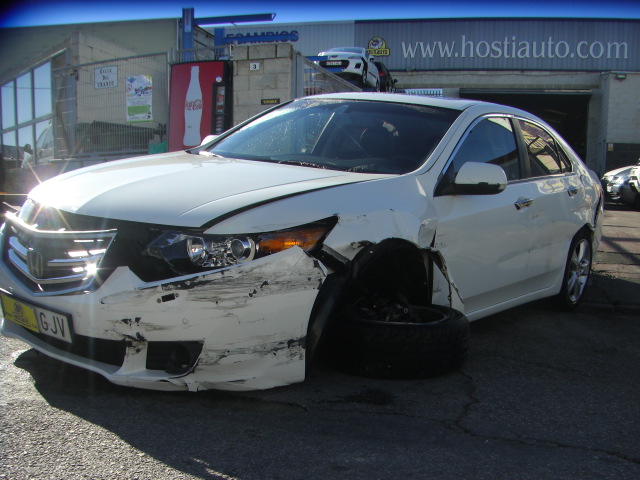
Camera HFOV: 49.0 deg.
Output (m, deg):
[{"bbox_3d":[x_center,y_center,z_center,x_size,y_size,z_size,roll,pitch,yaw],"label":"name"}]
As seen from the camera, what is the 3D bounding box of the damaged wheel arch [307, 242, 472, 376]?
[{"bbox_3d":[0.250,0.251,3.040,0.320,0.560,0.740,11,11,37],"label":"damaged wheel arch"}]

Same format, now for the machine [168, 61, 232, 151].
[{"bbox_3d":[-1.460,-1.540,10.000,0.950,1.830,0.800,4,5,31],"label":"machine"}]

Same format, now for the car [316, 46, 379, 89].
[{"bbox_3d":[1.000,-6.000,24.900,1.800,1.500,4.300,2,5,14],"label":"car"}]

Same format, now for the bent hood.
[{"bbox_3d":[-0.590,-0.268,3.142,1.380,0.210,1.180,11,21,37],"label":"bent hood"}]

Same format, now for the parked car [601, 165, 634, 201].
[{"bbox_3d":[8.500,-1.250,15.500,4.500,1.450,1.800,1,5,2],"label":"parked car"}]

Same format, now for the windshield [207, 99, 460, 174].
[{"bbox_3d":[0.071,-0.611,3.918,1.340,0.160,0.820,11,37,37],"label":"windshield"}]

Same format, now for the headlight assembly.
[{"bbox_3d":[-0.282,0.021,2.570,0.460,0.230,0.560,11,11,37],"label":"headlight assembly"}]

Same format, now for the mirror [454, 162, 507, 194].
[{"bbox_3d":[0.753,-0.297,3.342,0.235,0.155,0.135,11,11,37],"label":"mirror"}]

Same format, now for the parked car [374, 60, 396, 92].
[{"bbox_3d":[2.150,-6.490,29.500,1.770,1.500,4.200,2,5,14],"label":"parked car"}]

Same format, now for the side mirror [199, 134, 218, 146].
[{"bbox_3d":[-0.691,-0.585,4.453,0.235,0.155,0.135,11,11,37],"label":"side mirror"}]

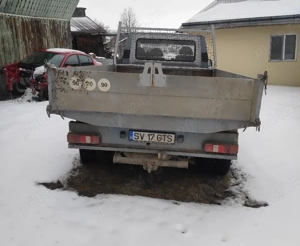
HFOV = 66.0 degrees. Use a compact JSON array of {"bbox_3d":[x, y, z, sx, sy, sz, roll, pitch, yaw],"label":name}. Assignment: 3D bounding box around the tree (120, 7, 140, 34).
[{"bbox_3d":[-2.035,-9.491,25.219,1.895,5.628,1.895,-3,18,-4],"label":"tree"}]

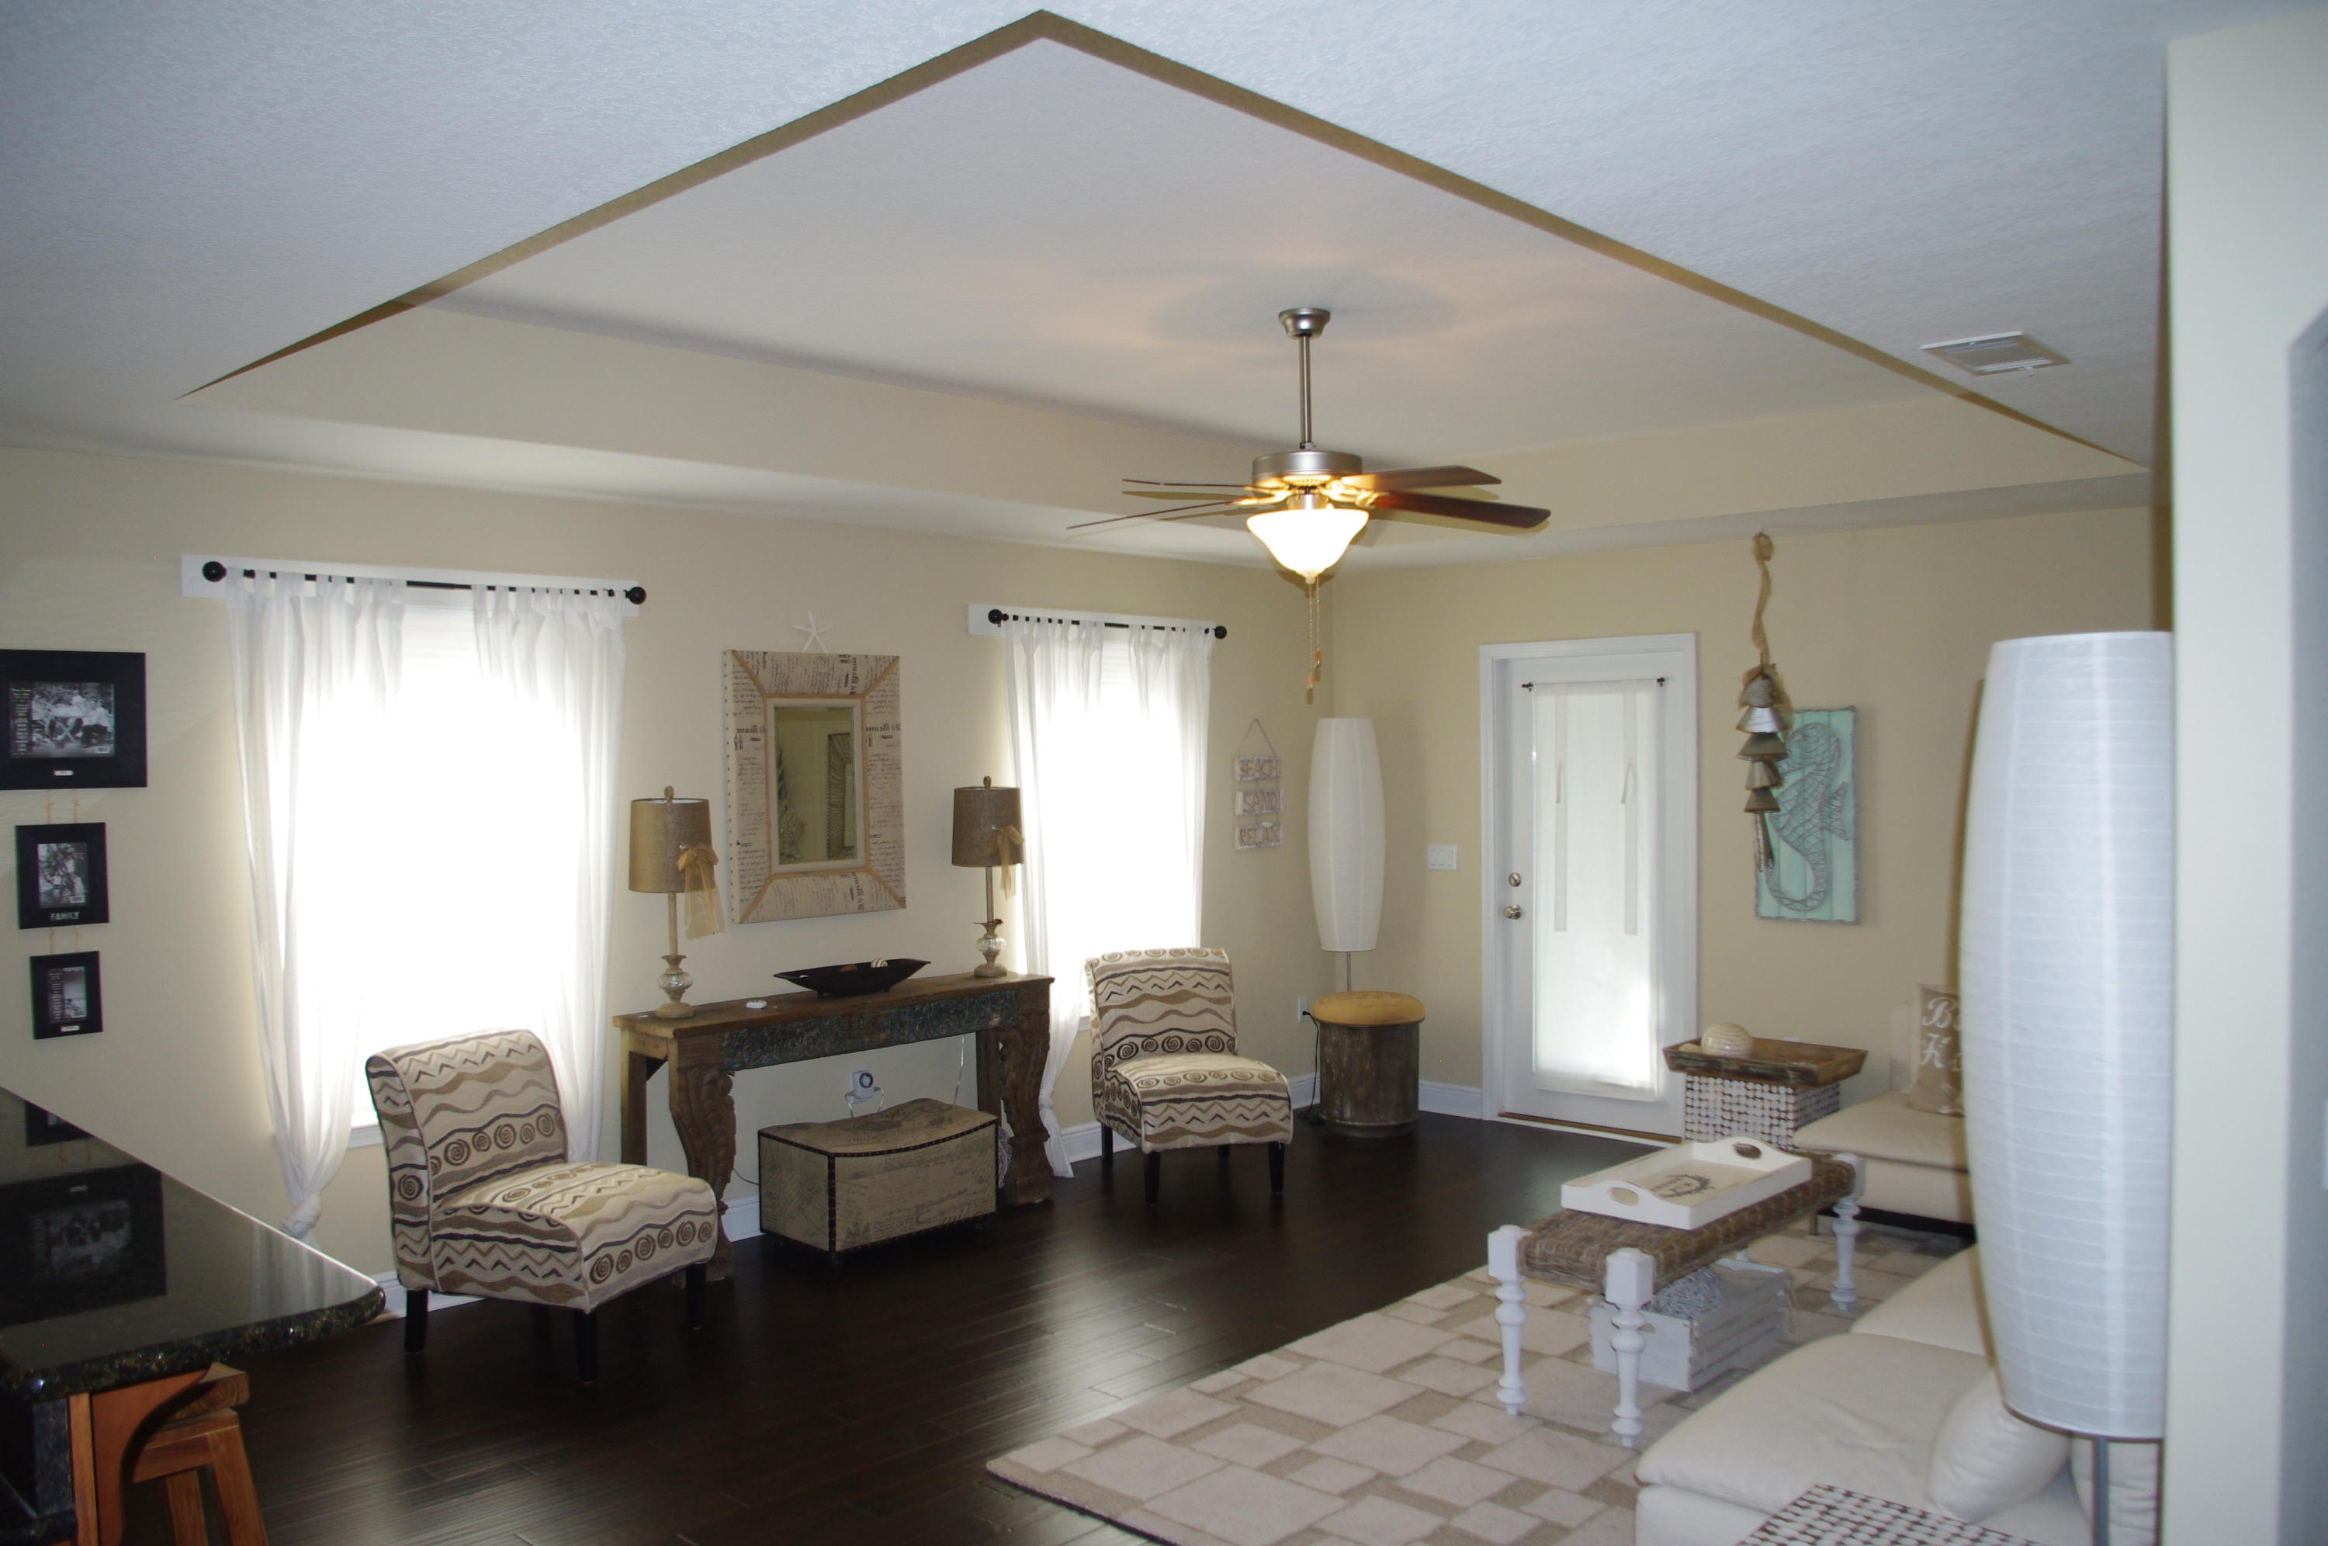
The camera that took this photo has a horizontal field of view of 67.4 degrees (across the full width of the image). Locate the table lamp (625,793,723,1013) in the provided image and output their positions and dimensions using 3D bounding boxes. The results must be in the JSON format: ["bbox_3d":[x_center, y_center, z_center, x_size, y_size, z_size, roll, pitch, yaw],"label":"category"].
[{"bbox_3d":[-1.555,0.411,5.500,0.308,0.726,0.318,0,2,43],"label":"table lamp"}]

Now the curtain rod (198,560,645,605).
[{"bbox_3d":[-2.114,-0.550,5.108,0.105,0.068,1.311,0,1,44],"label":"curtain rod"}]

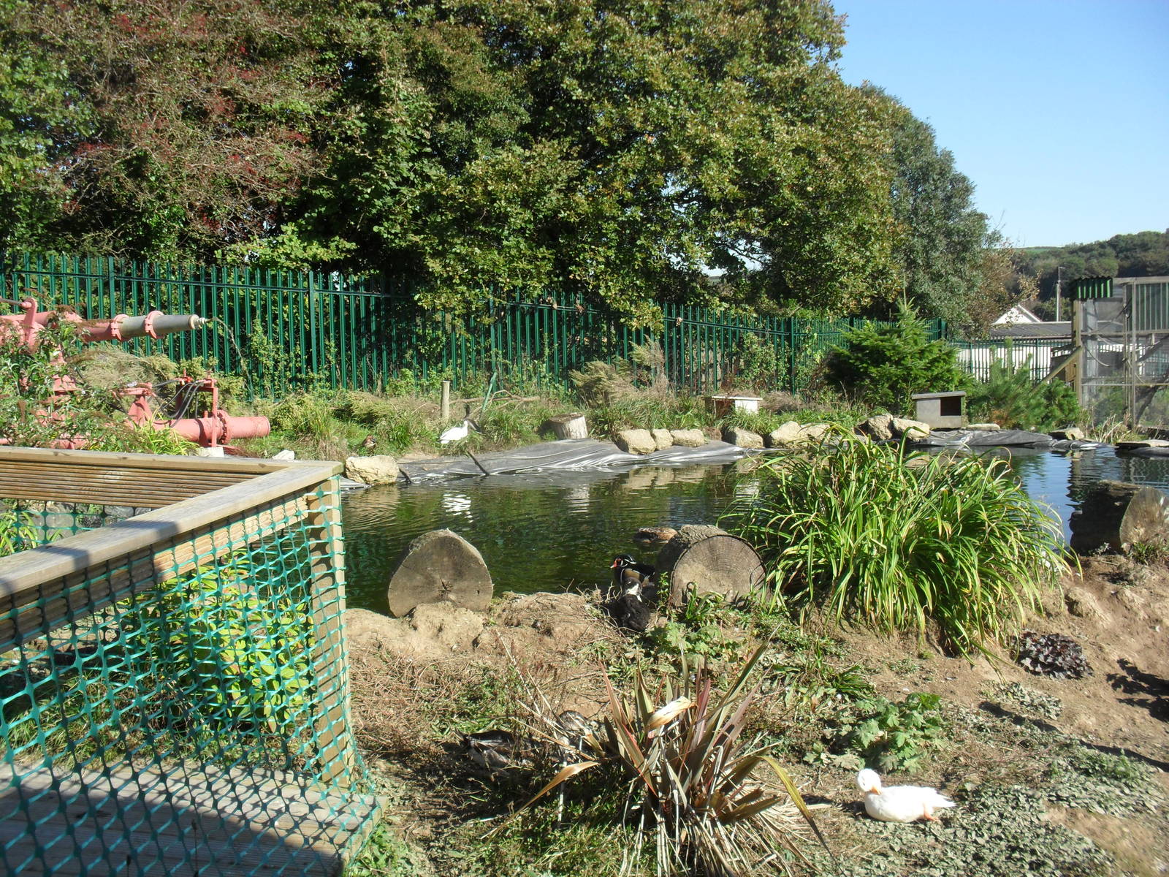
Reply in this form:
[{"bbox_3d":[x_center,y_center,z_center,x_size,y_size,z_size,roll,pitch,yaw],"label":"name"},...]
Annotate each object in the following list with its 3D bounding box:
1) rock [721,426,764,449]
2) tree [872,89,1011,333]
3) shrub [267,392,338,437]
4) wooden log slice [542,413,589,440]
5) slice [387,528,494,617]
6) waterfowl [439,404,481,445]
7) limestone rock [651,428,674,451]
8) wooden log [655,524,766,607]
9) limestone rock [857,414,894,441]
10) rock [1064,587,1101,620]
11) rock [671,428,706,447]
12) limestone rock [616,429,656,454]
[{"bbox_3d":[2.319,-0.007,17.300,0.560,0.340,0.420,-1,3,11],"label":"rock"},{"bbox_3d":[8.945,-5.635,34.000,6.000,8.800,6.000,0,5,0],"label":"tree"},{"bbox_3d":[-3.194,-0.274,13.400,0.780,0.550,0.720,0,5,0],"label":"shrub"},{"bbox_3d":[-0.232,-0.155,15.400,0.520,0.290,0.490,-8,10,0],"label":"wooden log slice"},{"bbox_3d":[-0.736,0.690,6.050,0.510,0.420,0.320,-2,3,-12],"label":"slice"},{"bbox_3d":[-1.629,-0.180,15.500,0.540,0.520,0.260,-1,3,12],"label":"waterfowl"},{"bbox_3d":[1.060,0.012,16.050,0.330,0.310,0.370,-1,4,0],"label":"limestone rock"},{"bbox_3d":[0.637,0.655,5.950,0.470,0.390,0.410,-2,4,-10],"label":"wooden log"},{"bbox_3d":[4.356,-0.164,17.700,0.530,0.380,0.420,-1,3,11],"label":"limestone rock"},{"bbox_3d":[2.527,0.837,6.000,0.190,0.150,0.170,0,5,0],"label":"rock"},{"bbox_3d":[1.414,-0.012,16.050,0.480,0.260,0.340,-1,4,0],"label":"rock"},{"bbox_3d":[0.692,0.043,16.000,0.550,0.340,0.420,-1,4,0],"label":"limestone rock"}]

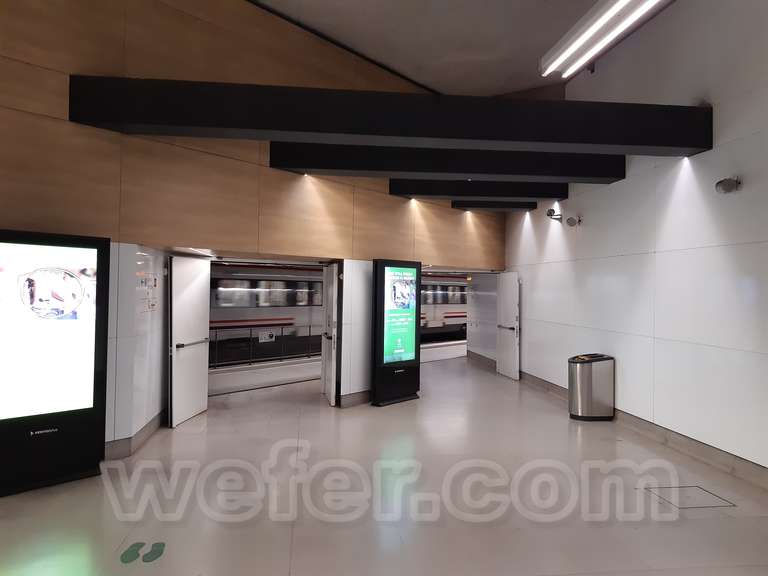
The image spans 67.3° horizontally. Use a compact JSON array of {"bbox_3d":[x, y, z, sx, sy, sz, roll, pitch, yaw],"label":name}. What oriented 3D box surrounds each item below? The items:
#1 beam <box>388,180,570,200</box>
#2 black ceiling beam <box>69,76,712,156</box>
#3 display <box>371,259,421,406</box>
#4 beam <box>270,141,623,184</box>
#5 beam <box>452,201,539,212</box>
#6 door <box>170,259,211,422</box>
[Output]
[{"bbox_3d":[1.524,-1.645,9.324,2.840,0.418,0.400,1,0,-6],"label":"beam"},{"bbox_3d":[0.211,-1.682,5.766,6.230,0.425,0.395,1,0,-6],"label":"black ceiling beam"},{"bbox_3d":[0.195,0.661,8.792,0.185,2.140,1.010,1,0,40],"label":"display"},{"bbox_3d":[0.847,-1.664,7.524,4.560,0.423,0.400,1,0,-6],"label":"beam"},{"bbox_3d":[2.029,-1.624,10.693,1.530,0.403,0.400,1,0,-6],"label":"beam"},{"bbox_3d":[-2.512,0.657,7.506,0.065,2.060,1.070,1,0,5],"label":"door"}]

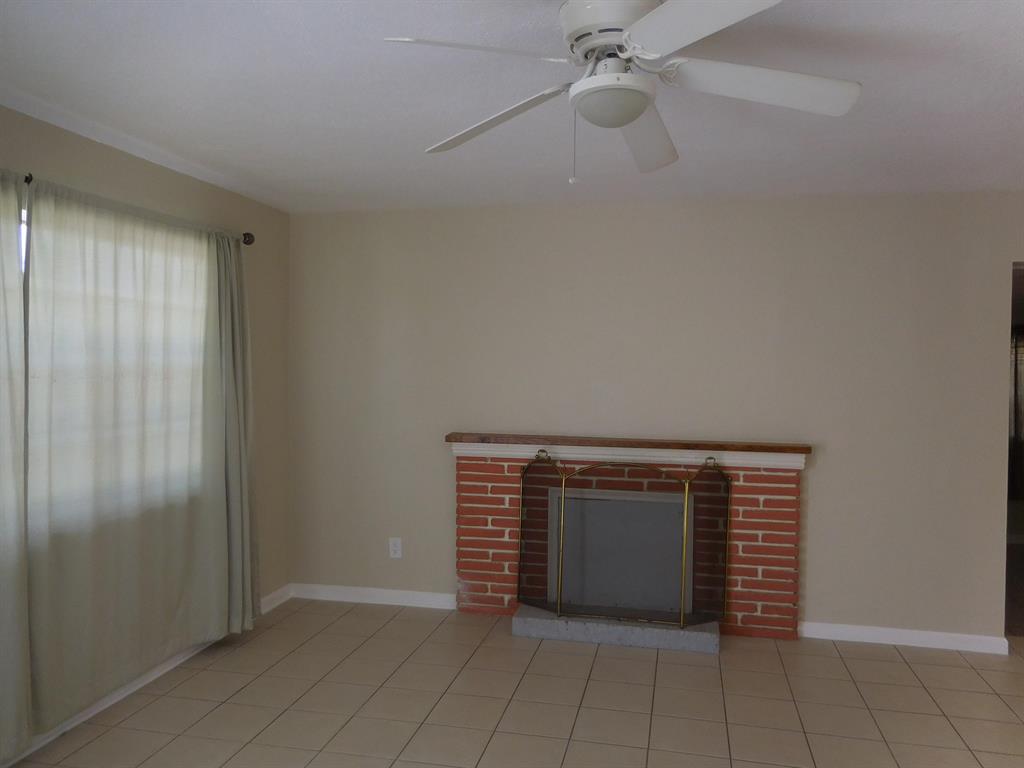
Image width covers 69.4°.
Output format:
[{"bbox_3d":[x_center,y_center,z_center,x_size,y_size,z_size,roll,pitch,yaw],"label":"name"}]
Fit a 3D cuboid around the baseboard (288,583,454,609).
[{"bbox_3d":[-0.872,1.331,4.635,1.110,0.088,0.015,1,1,13],"label":"baseboard"}]

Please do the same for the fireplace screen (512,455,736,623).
[{"bbox_3d":[0.595,0.839,4.120,1.190,0.910,0.257,1,1,13],"label":"fireplace screen"}]

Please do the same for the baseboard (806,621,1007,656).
[{"bbox_3d":[2.084,1.363,3.976,1.027,0.088,0.015,1,1,13],"label":"baseboard"}]

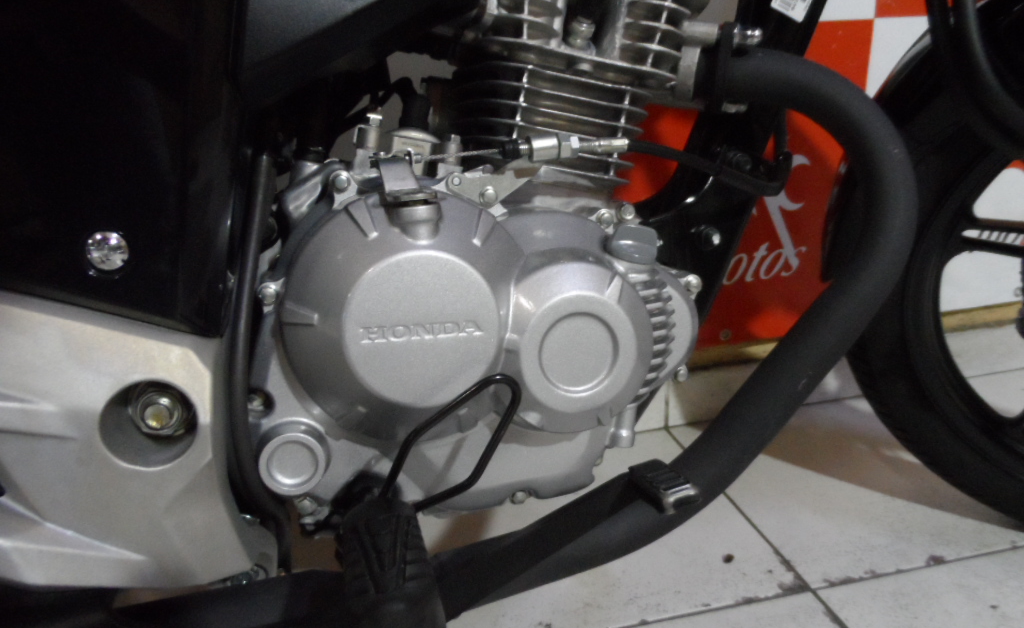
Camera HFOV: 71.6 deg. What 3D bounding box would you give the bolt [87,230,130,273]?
[{"bbox_3d":[-0.205,-0.032,0.360,0.020,0.020,0.008,-7,9,-9],"label":"bolt"}]

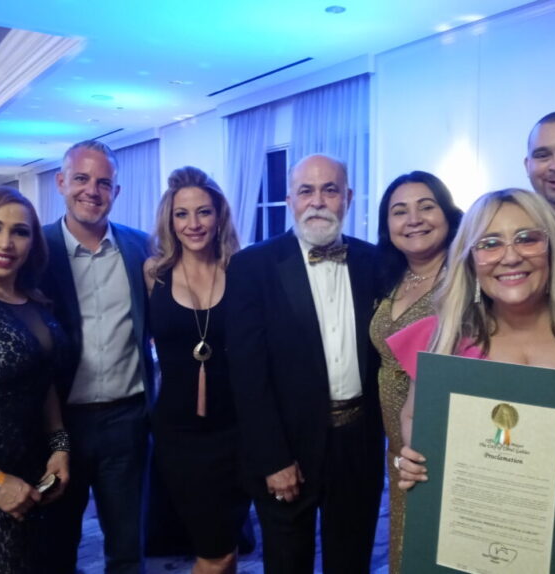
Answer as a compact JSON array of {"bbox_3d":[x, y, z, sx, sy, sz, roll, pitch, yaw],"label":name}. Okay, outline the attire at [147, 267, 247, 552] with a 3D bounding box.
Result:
[{"bbox_3d":[-0.225,0.374,1.860,0.335,0.880,0.260,-1,5,-5],"label":"attire"}]

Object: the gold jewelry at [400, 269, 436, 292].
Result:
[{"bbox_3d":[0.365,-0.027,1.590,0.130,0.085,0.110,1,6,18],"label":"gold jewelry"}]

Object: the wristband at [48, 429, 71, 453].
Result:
[{"bbox_3d":[-0.538,0.380,1.530,0.058,0.050,0.060,-5,-12,-11],"label":"wristband"}]

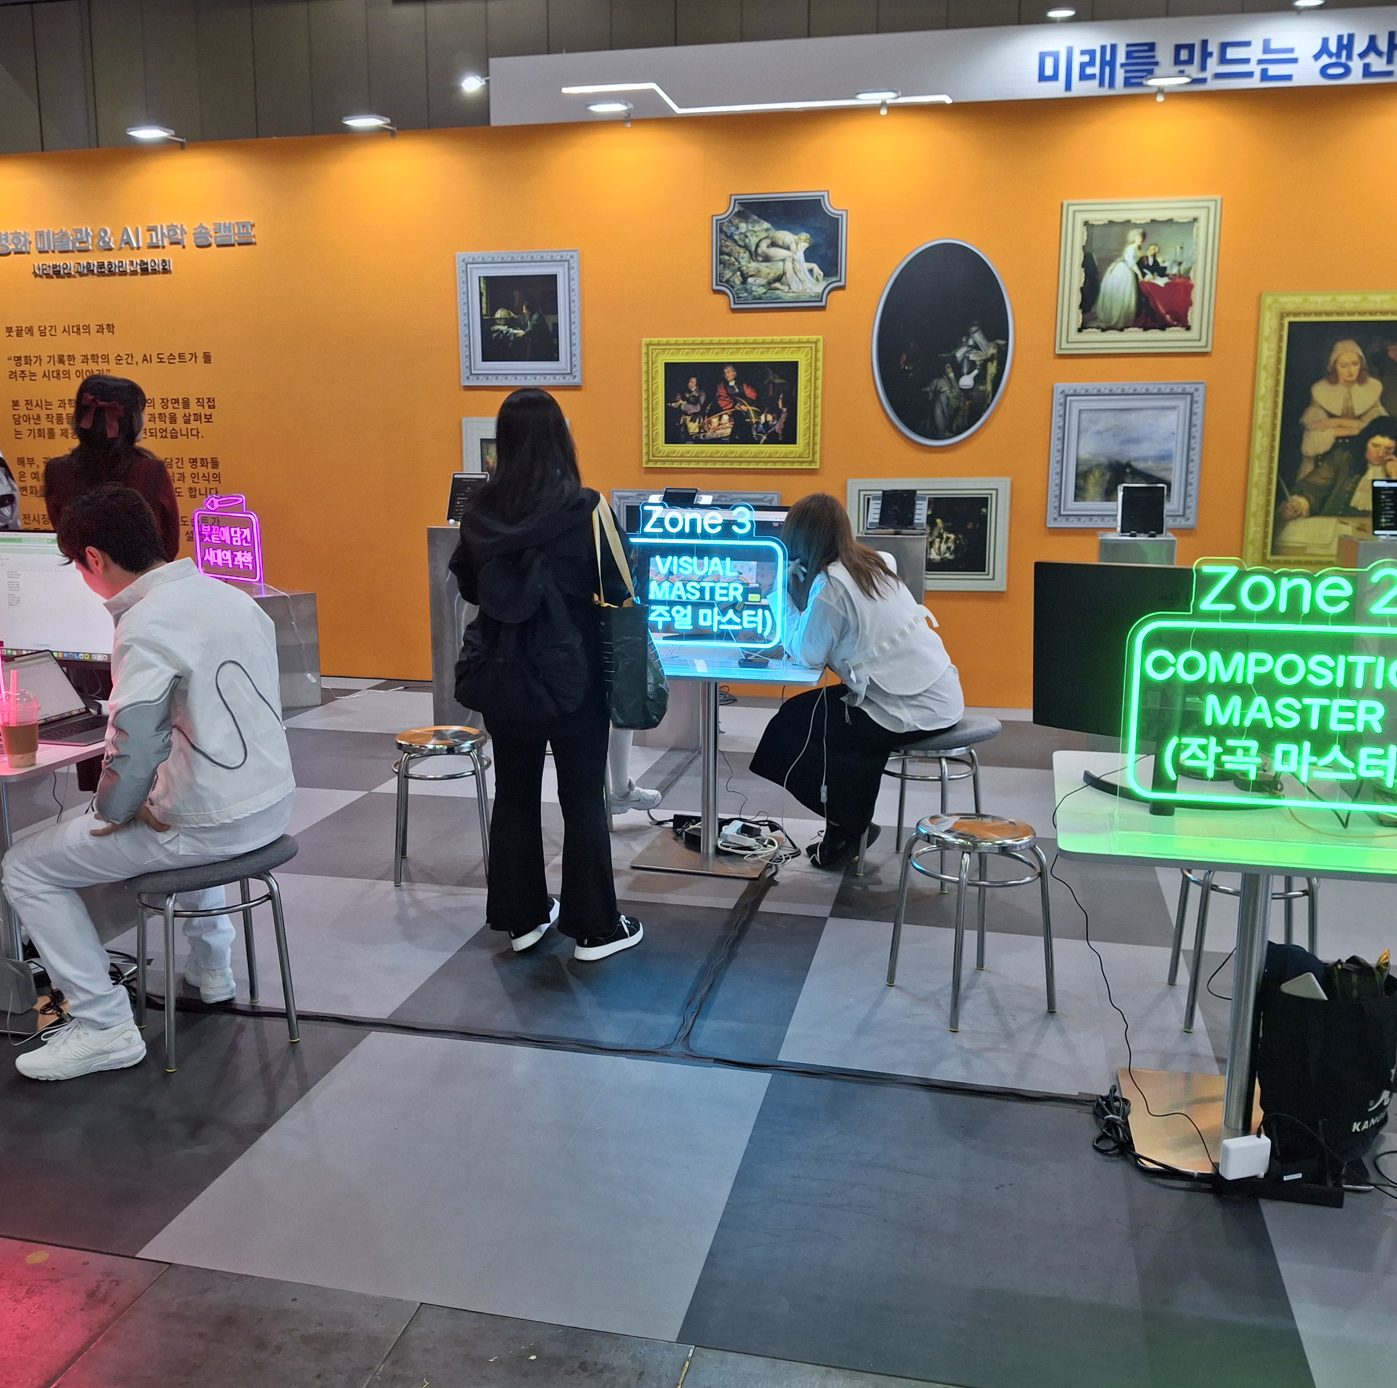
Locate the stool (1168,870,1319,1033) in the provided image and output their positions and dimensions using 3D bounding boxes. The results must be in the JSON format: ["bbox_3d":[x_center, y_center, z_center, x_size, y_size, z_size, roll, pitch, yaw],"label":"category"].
[{"bbox_3d":[1.384,0.587,3.365,0.330,0.460,0.330,2,12,11],"label":"stool"}]

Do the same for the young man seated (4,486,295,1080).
[{"bbox_3d":[-1.264,0.193,3.133,0.660,1.300,0.570,5,12,24],"label":"young man seated"}]

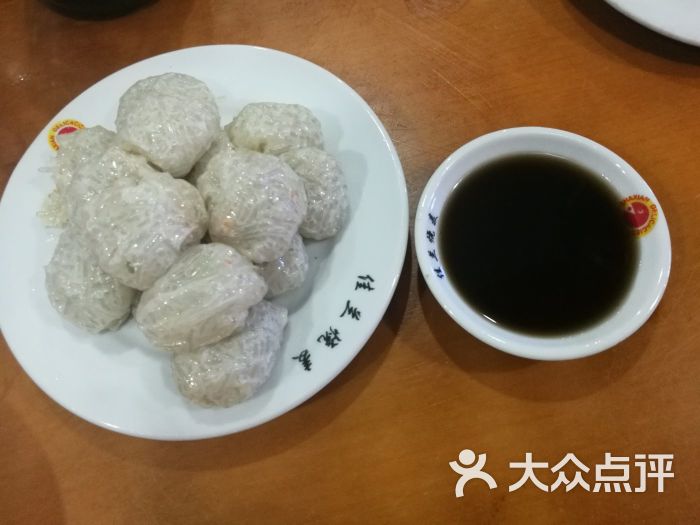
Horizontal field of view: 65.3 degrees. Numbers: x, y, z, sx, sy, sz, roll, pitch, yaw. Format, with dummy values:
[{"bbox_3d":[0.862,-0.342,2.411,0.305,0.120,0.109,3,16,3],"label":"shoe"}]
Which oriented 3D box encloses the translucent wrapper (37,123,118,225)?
[{"bbox_3d":[-0.130,-0.047,0.280,0.044,0.034,0.049,-23,71,-5],"label":"translucent wrapper"}]

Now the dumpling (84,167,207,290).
[{"bbox_3d":[-0.091,-0.014,0.244,0.048,0.038,0.052,-1,70,3],"label":"dumpling"}]

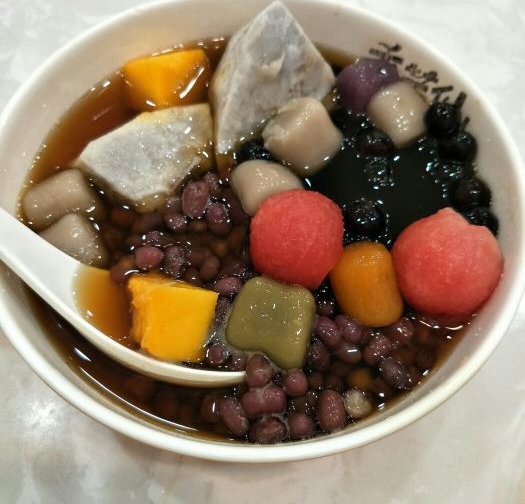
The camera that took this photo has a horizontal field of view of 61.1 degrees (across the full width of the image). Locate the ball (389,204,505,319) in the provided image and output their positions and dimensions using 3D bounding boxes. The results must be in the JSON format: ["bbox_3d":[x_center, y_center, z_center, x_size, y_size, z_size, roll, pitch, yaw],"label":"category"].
[{"bbox_3d":[0.052,0.004,0.127,0.030,0.029,0.030,1,64,-1],"label":"ball"}]

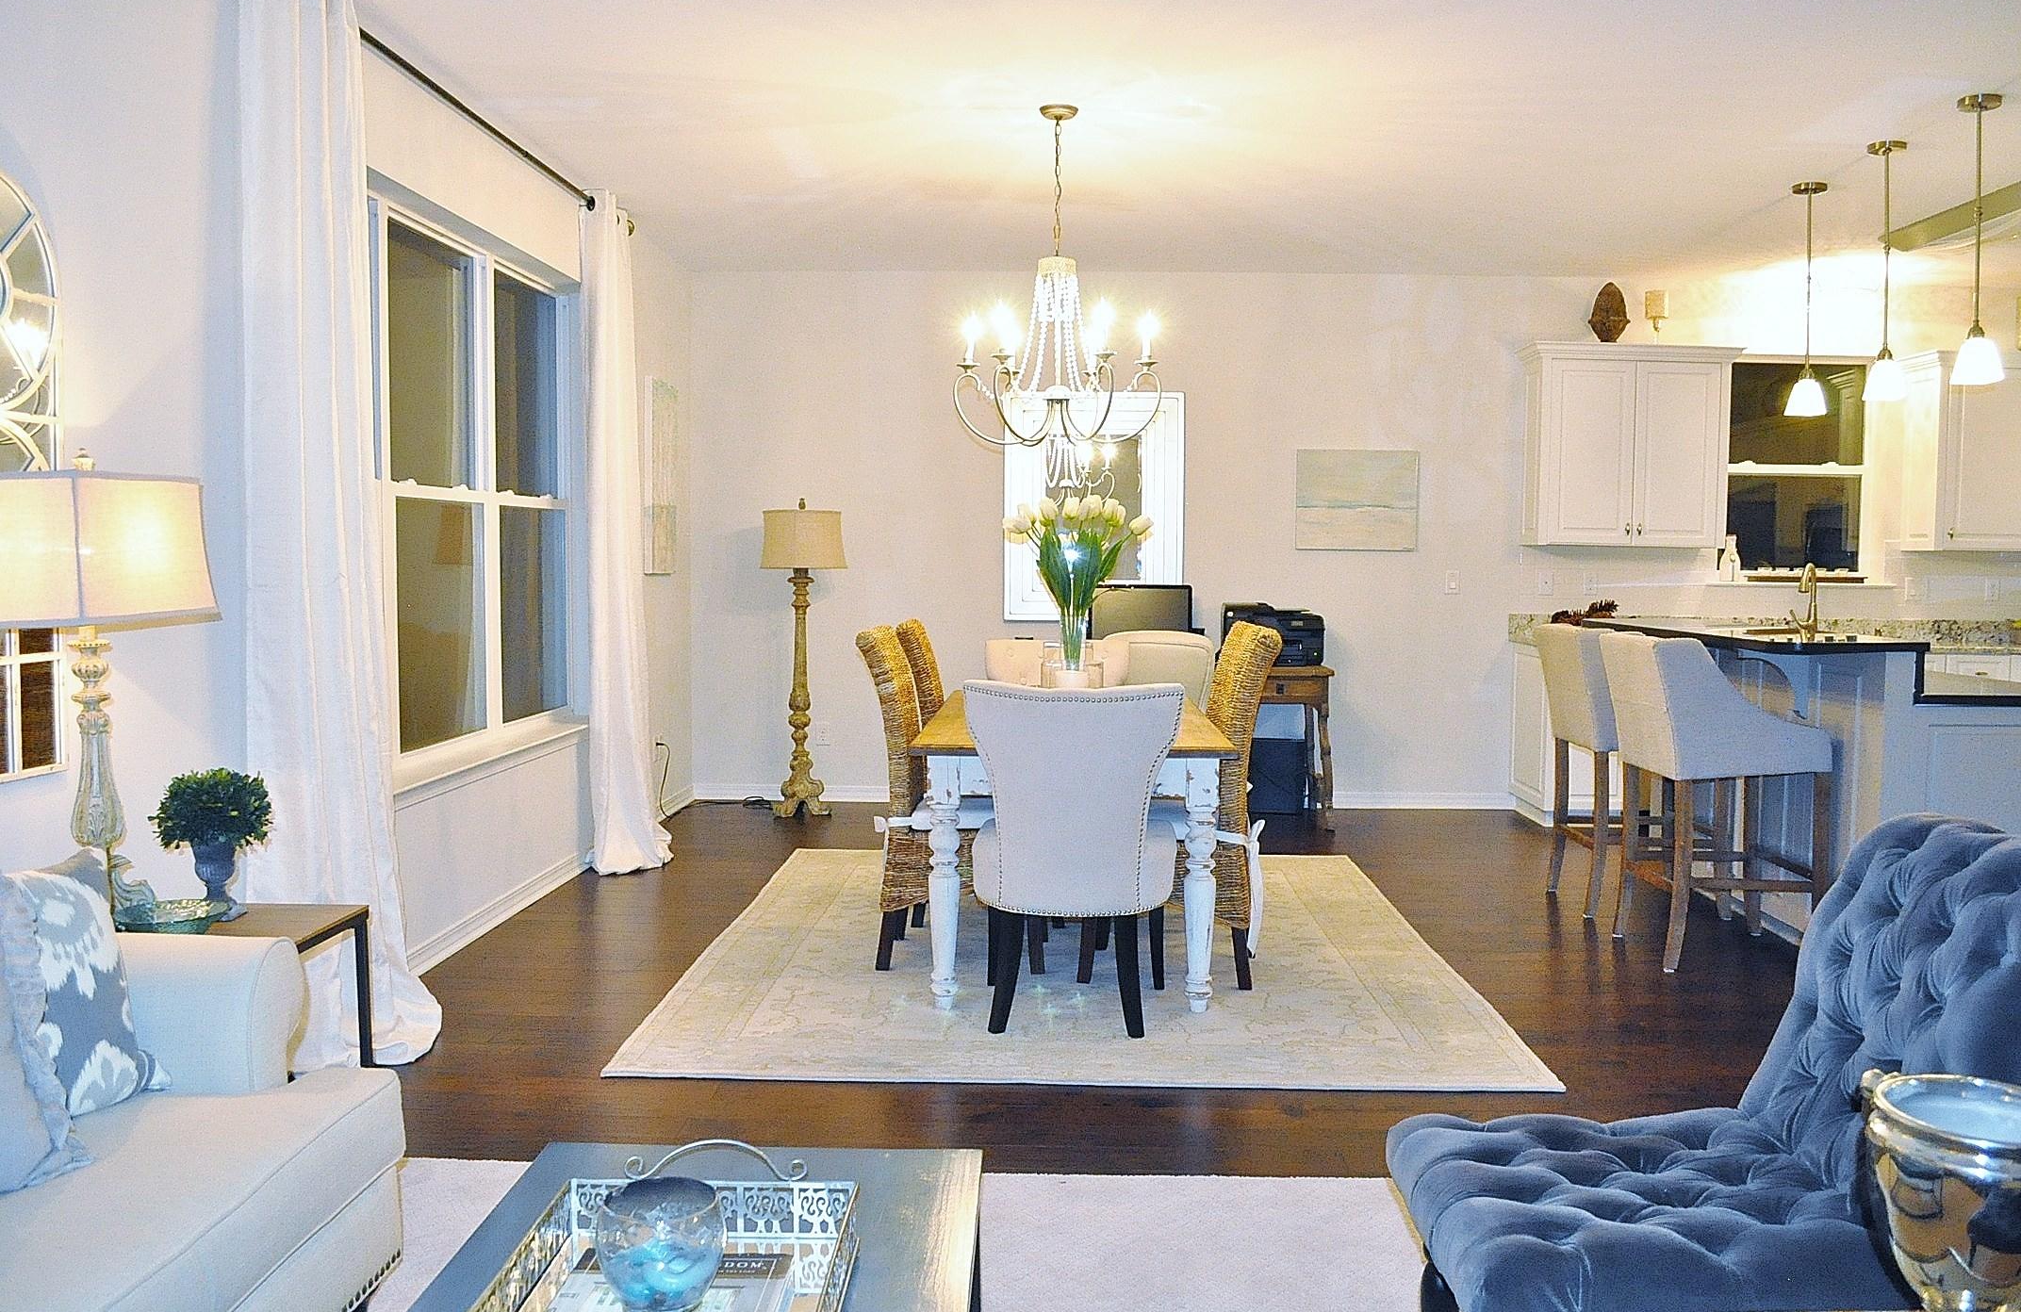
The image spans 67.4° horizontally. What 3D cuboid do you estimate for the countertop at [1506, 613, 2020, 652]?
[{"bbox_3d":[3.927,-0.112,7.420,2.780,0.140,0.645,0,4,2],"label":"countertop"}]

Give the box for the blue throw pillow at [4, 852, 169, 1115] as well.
[{"bbox_3d":[-1.429,0.490,2.269,0.170,0.400,0.420,-15,-1,16],"label":"blue throw pillow"}]

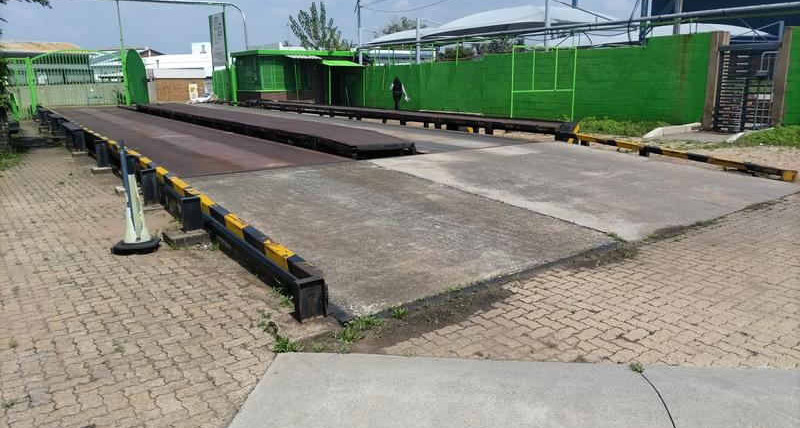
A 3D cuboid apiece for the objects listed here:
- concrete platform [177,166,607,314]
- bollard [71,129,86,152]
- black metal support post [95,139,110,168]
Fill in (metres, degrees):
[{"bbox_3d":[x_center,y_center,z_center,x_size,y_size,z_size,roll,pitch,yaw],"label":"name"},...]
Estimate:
[{"bbox_3d":[-0.461,-0.059,6.694,3.060,0.330,4.850,-9,15,-32],"label":"concrete platform"},{"bbox_3d":[-7.521,-1.702,14.043,0.190,0.490,0.180,-9,15,-32],"label":"bollard"},{"bbox_3d":[-5.641,-1.131,11.344,0.190,0.490,0.180,-9,15,-32],"label":"black metal support post"}]

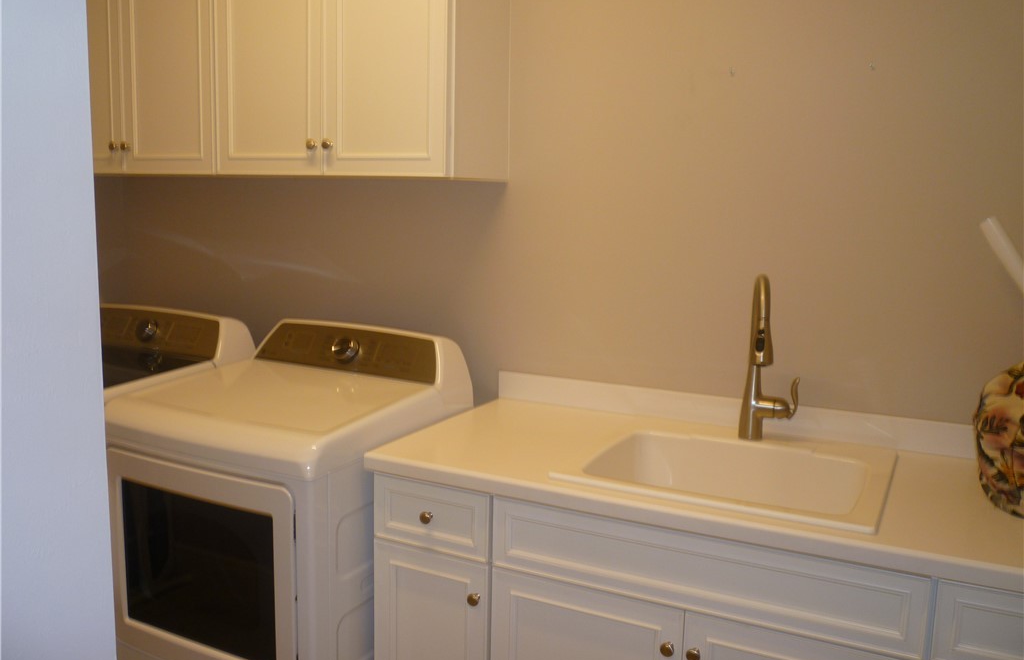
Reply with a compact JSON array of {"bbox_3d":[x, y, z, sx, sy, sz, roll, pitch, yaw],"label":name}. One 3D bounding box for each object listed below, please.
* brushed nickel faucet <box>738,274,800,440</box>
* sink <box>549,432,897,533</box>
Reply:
[{"bbox_3d":[0.581,0.074,1.895,0.129,0.392,0.254,3,8,15],"label":"brushed nickel faucet"},{"bbox_3d":[0.474,0.405,1.864,0.609,0.260,0.576,5,9,27],"label":"sink"}]

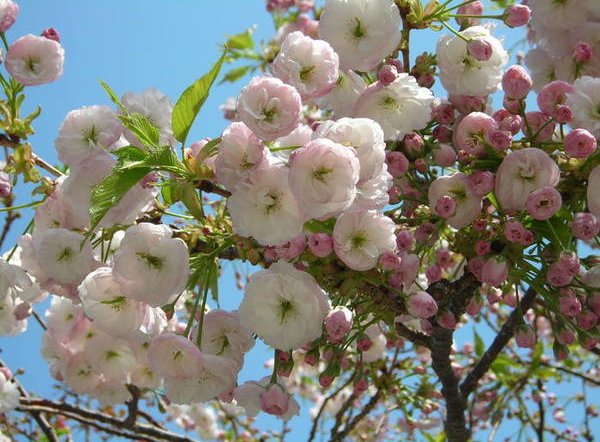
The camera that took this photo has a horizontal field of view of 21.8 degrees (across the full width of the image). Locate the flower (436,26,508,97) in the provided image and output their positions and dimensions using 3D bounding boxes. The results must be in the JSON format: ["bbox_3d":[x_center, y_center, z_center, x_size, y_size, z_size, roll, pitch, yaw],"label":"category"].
[{"bbox_3d":[0.105,-0.097,0.950,0.042,0.042,0.026,4,8,-9],"label":"flower"}]

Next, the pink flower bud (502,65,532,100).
[{"bbox_3d":[0.138,-0.088,0.990,0.019,0.022,0.019,0,6,0],"label":"pink flower bud"}]

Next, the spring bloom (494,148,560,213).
[{"bbox_3d":[0.139,-0.025,0.950,0.040,0.040,0.025,0,17,0],"label":"spring bloom"}]

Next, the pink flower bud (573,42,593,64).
[{"bbox_3d":[0.176,-0.104,0.970,0.012,0.014,0.014,0,-27,0],"label":"pink flower bud"}]

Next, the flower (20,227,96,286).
[{"bbox_3d":[-0.158,0.024,1.020,0.048,0.039,0.030,2,14,-7],"label":"flower"}]

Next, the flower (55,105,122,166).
[{"bbox_3d":[-0.134,-0.054,0.990,0.042,0.040,0.024,-4,11,9],"label":"flower"}]

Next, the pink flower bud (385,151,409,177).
[{"bbox_3d":[0.059,-0.035,0.950,0.015,0.015,0.017,-40,0,23],"label":"pink flower bud"}]

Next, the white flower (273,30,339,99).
[{"bbox_3d":[0.004,-0.100,1.000,0.042,0.043,0.034,-1,-21,6],"label":"white flower"}]

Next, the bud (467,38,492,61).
[{"bbox_3d":[0.104,-0.099,0.900,0.015,0.013,0.013,23,0,38],"label":"bud"}]

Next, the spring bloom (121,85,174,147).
[{"bbox_3d":[-0.096,-0.065,0.990,0.035,0.041,0.026,3,11,-6],"label":"spring bloom"}]

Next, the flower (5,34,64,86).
[{"bbox_3d":[-0.174,-0.105,1.020,0.039,0.034,0.027,-3,7,6],"label":"flower"}]

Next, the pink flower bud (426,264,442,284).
[{"bbox_3d":[0.085,0.034,0.990,0.011,0.015,0.012,0,-66,0],"label":"pink flower bud"}]

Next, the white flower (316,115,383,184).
[{"bbox_3d":[0.030,-0.043,0.950,0.042,0.041,0.025,9,8,-18],"label":"white flower"}]

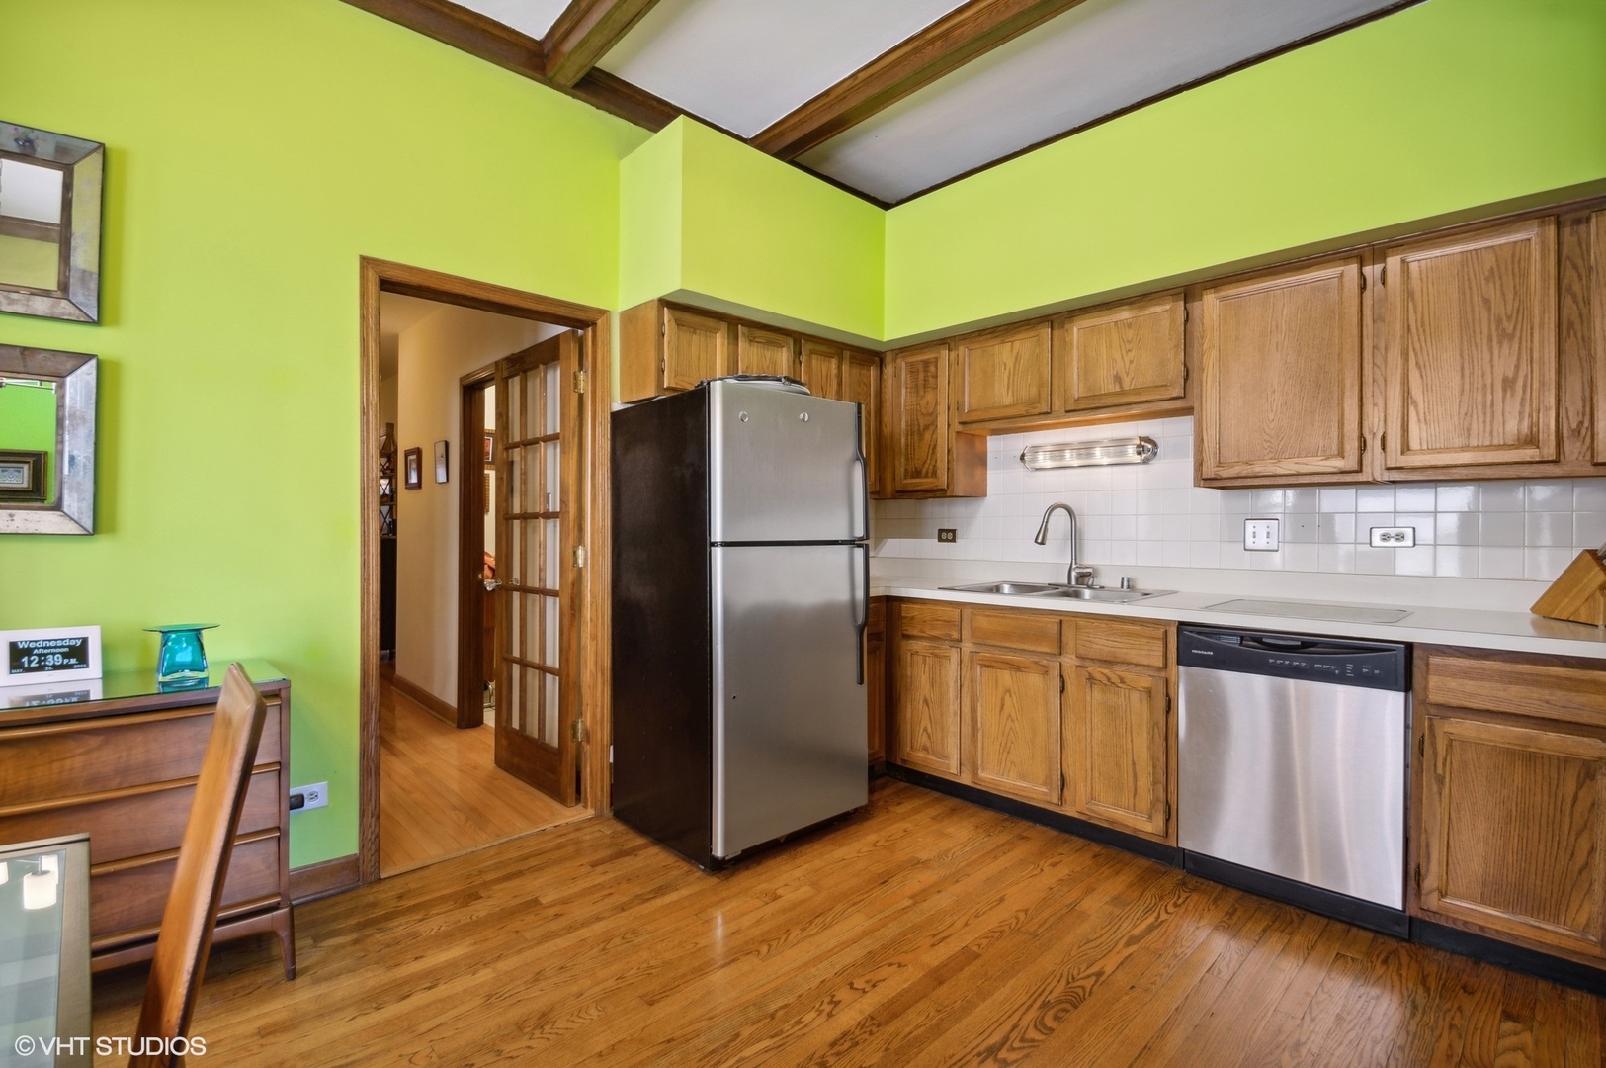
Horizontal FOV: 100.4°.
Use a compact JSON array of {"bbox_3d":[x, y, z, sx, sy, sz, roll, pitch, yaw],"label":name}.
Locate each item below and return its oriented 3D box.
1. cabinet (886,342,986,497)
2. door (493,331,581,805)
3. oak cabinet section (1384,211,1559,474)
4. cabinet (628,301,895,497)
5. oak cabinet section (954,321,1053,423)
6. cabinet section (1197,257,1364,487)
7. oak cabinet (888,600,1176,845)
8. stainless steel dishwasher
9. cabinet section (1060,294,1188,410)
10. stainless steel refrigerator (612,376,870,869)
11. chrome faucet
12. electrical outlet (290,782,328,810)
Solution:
[{"bbox_3d":[0.669,-0.565,3.413,0.402,0.768,0.313,1,1,42],"label":"cabinet"},{"bbox_3d":[-1.272,0.141,3.156,0.757,2.040,0.040,1,1,44],"label":"door"},{"bbox_3d":[2.187,-0.573,2.203,0.400,0.745,0.325,1,1,45],"label":"oak cabinet section"},{"bbox_3d":[-0.176,-0.575,3.273,1.336,0.793,0.303,-1,1,-40],"label":"cabinet"},{"bbox_3d":[1.067,-0.753,3.307,0.495,0.430,0.325,1,1,45],"label":"oak cabinet section"},{"bbox_3d":[1.759,-0.562,2.450,0.493,0.757,0.323,1,1,42],"label":"cabinet section"},{"bbox_3d":[1.024,0.672,2.874,1.173,0.773,0.606,1,1,42],"label":"oak cabinet"},{"bbox_3d":[1.677,0.741,2.280,0.580,0.864,0.606,1,1,42],"label":"stainless steel dishwasher"},{"bbox_3d":[1.370,-0.713,2.796,0.491,0.434,0.323,1,1,42],"label":"cabinet section"},{"bbox_3d":[-0.279,0.322,2.812,0.741,1.706,0.735,-1,1,-41],"label":"stainless steel refrigerator"},{"bbox_3d":[1.164,0.058,2.956,0.232,0.374,0.121,0,1,-32],"label":"chrome faucet"},{"bbox_3d":[-1.616,0.858,2.177,0.113,0.076,0.012,-1,1,-40],"label":"electrical outlet"}]

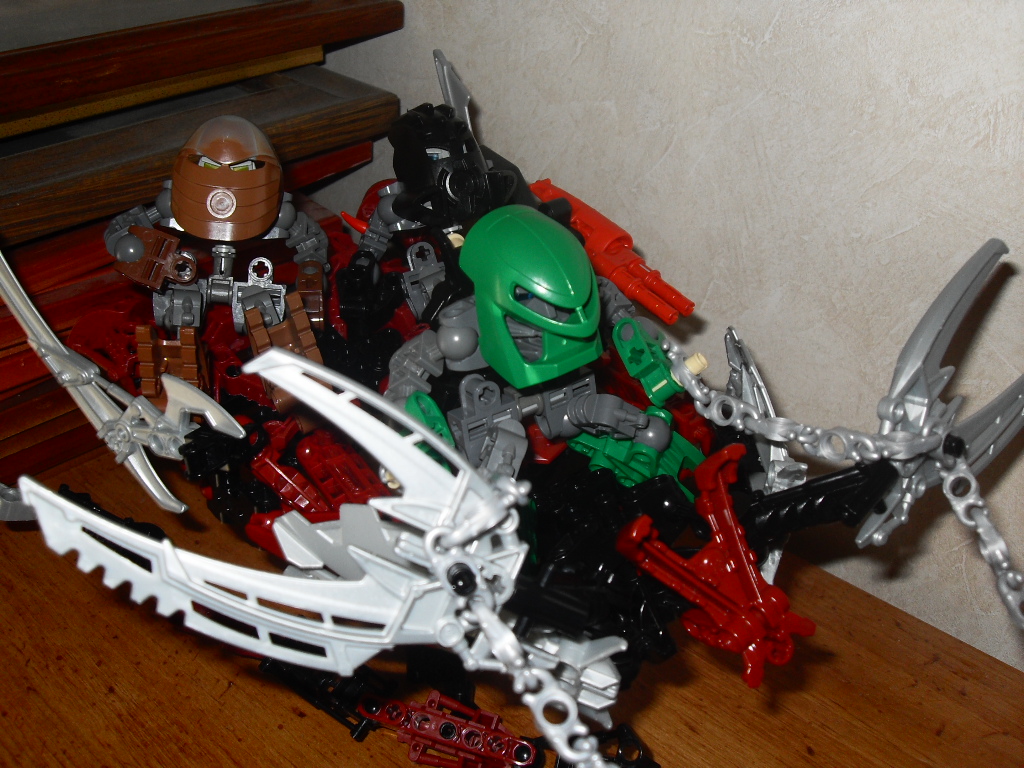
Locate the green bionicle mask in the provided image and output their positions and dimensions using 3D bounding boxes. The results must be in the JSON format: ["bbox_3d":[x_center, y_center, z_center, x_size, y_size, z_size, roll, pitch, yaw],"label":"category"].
[{"bbox_3d":[0.008,-0.022,0.268,0.032,0.041,0.031,-21,31,-32],"label":"green bionicle mask"}]

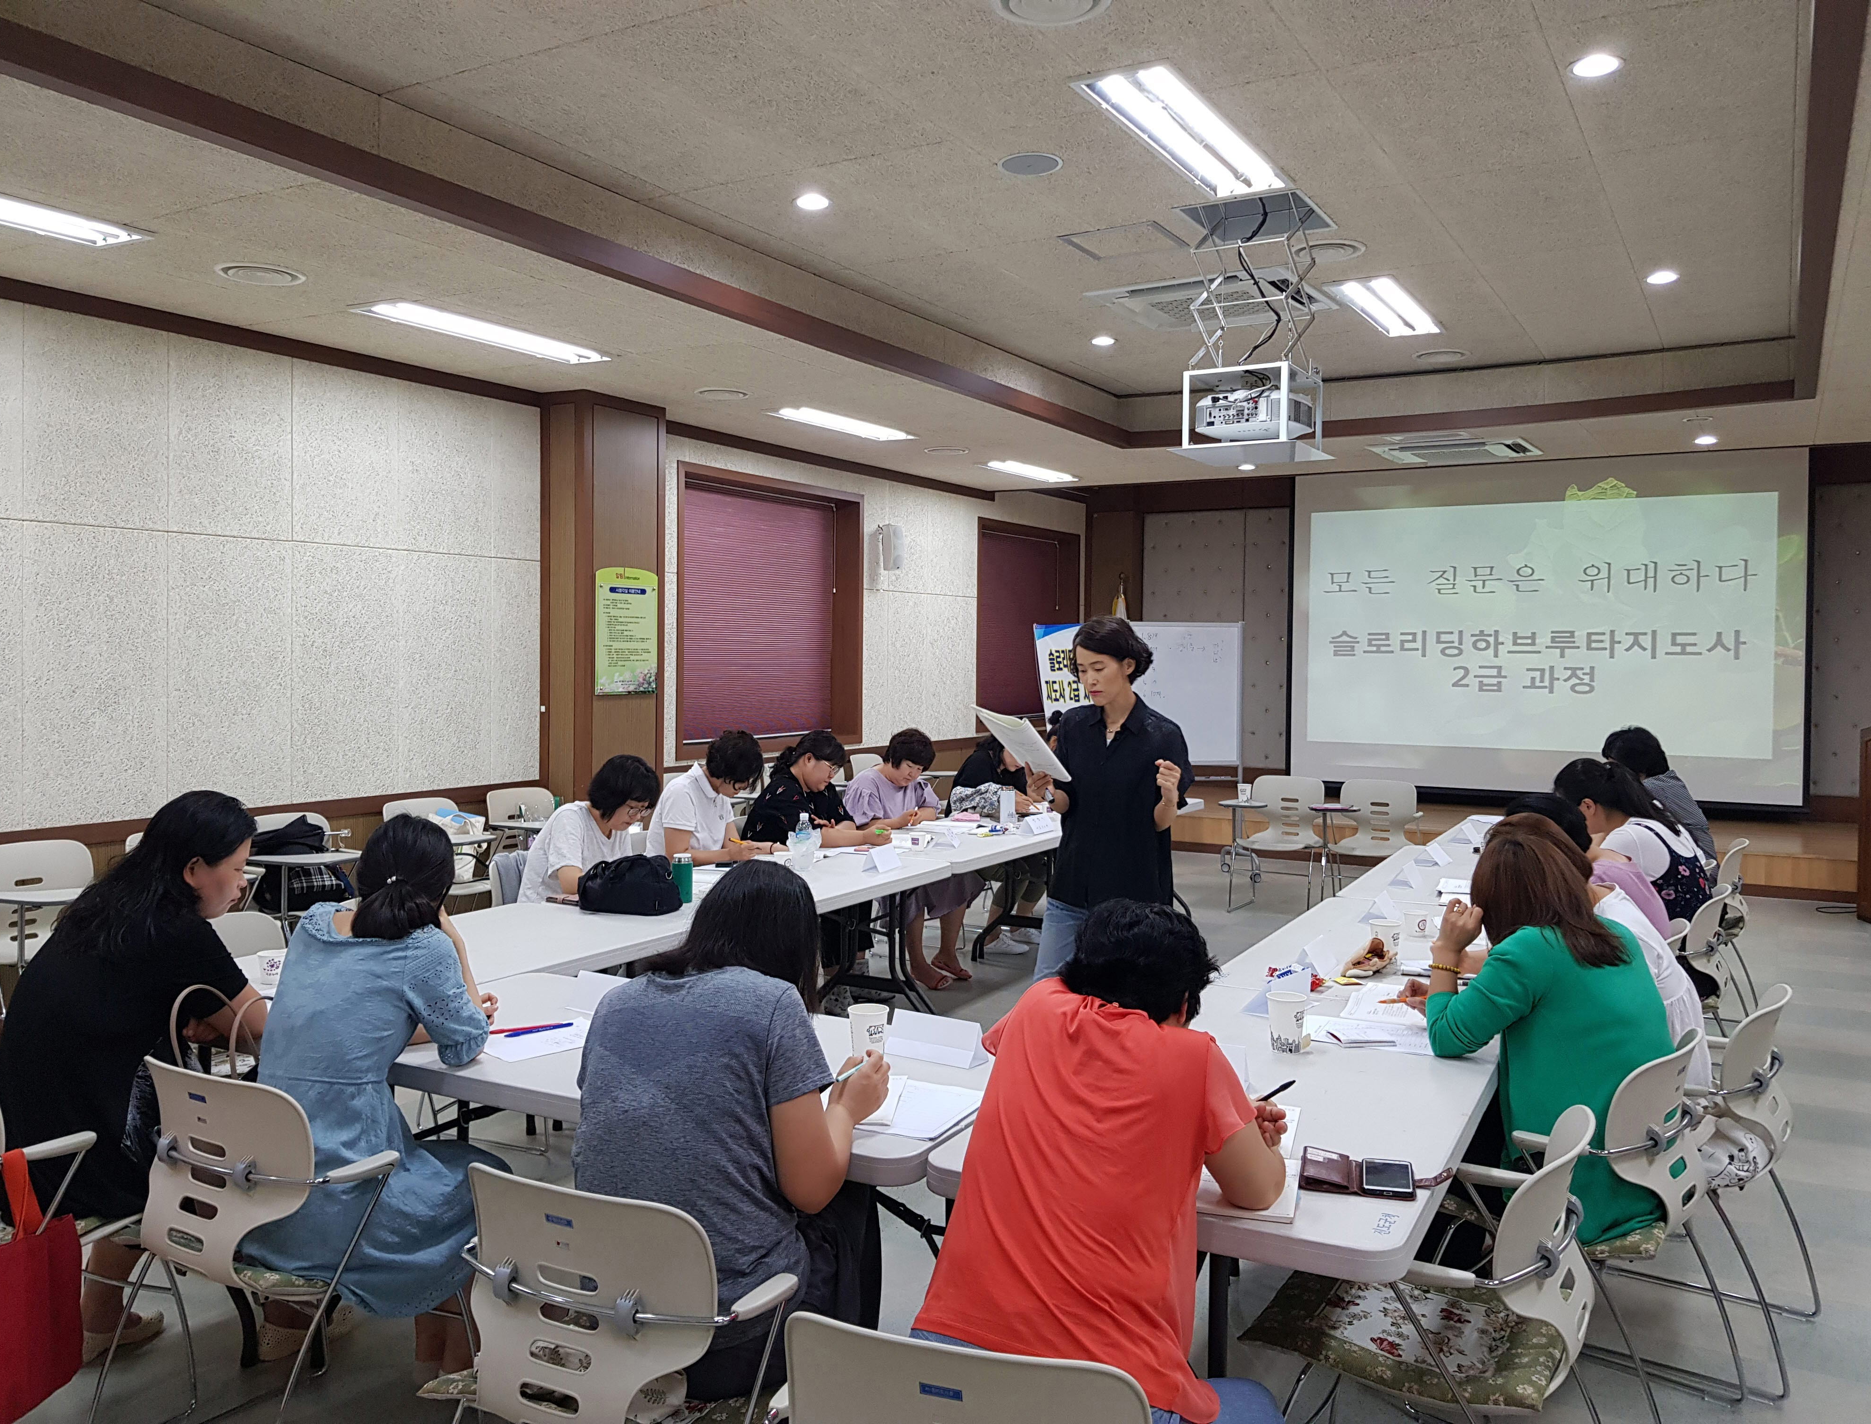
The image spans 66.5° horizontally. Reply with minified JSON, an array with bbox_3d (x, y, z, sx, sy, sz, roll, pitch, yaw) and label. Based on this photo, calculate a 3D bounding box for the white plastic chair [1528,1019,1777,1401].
[{"bbox_3d":[1.349,1.062,2.994,0.560,0.790,0.570,2,2,39],"label":"white plastic chair"}]

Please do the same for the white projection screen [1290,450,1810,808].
[{"bbox_3d":[5.085,-0.719,12.241,4.060,2.830,0.060,2,3,30],"label":"white projection screen"}]

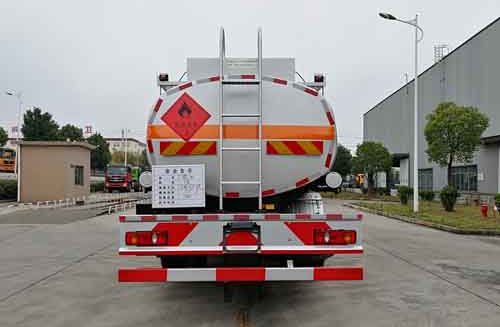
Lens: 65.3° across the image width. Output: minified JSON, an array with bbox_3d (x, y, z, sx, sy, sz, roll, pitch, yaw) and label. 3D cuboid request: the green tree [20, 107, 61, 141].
[{"bbox_3d":[-24.685,-1.647,46.120,4.720,10.270,4.720,0,-3,1],"label":"green tree"}]

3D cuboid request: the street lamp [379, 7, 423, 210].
[{"bbox_3d":[6.364,-2.217,16.516,1.930,8.510,0.350,0,-3,0],"label":"street lamp"}]

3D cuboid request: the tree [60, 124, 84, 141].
[{"bbox_3d":[-21.824,-0.628,48.076,3.450,8.410,3.450,0,-3,1],"label":"tree"}]

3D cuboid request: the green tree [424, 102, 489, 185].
[{"bbox_3d":[10.579,-0.479,20.042,3.280,5.350,3.280,0,-3,1],"label":"green tree"}]

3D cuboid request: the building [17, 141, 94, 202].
[{"bbox_3d":[-13.525,0.569,27.852,4.300,4.000,3.300,0,-3,-1],"label":"building"}]

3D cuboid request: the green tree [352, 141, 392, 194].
[{"bbox_3d":[11.453,0.397,36.519,3.740,5.120,3.740,0,-3,1],"label":"green tree"}]

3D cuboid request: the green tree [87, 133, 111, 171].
[{"bbox_3d":[-17.413,-0.061,44.047,3.380,6.910,3.380,0,-3,1],"label":"green tree"}]

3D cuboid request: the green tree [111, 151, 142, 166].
[{"bbox_3d":[-21.512,1.097,68.019,5.580,6.750,5.580,0,-3,1],"label":"green tree"}]

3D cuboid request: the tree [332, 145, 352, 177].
[{"bbox_3d":[11.207,0.608,50.023,3.850,6.110,3.850,0,-3,1],"label":"tree"}]

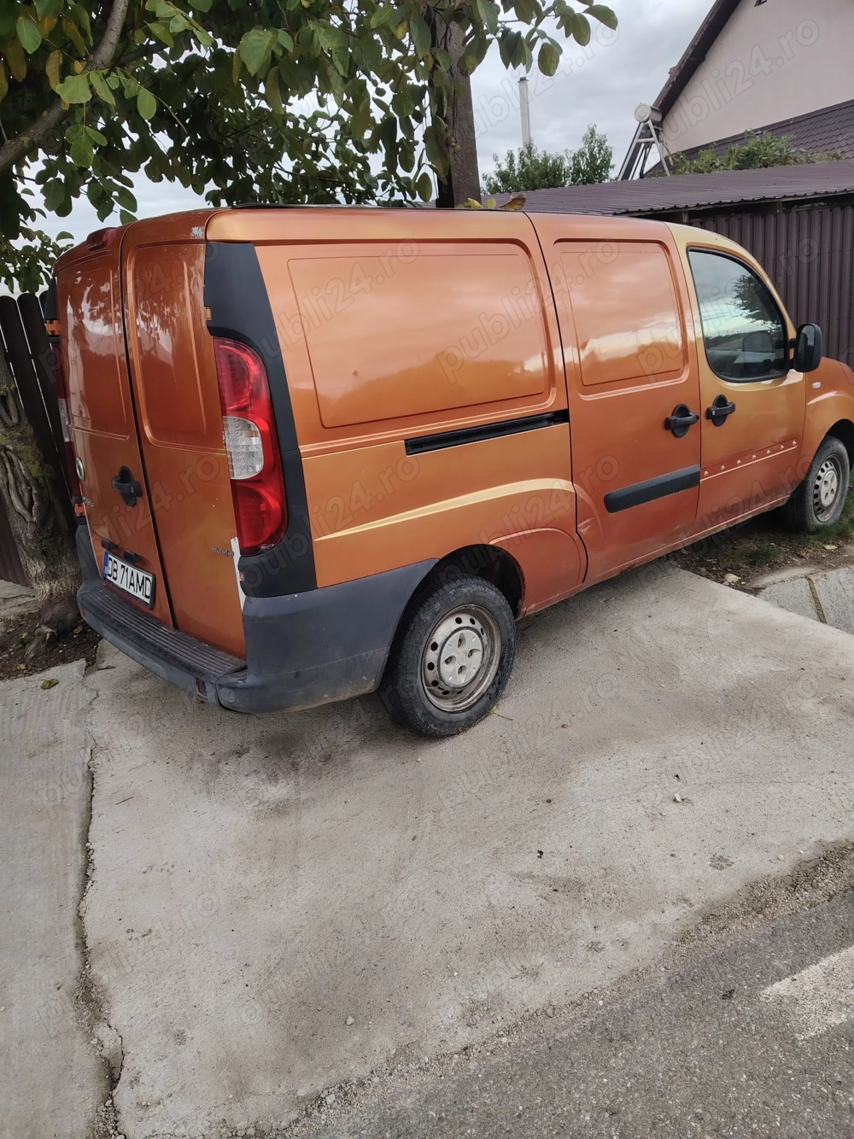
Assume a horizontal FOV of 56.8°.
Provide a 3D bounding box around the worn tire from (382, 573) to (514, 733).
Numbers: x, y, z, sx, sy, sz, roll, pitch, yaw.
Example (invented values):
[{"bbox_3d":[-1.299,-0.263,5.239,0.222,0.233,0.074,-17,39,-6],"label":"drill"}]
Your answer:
[{"bbox_3d":[0.082,0.310,2.942,0.606,0.606,0.182,-18,22,-37],"label":"worn tire"}]

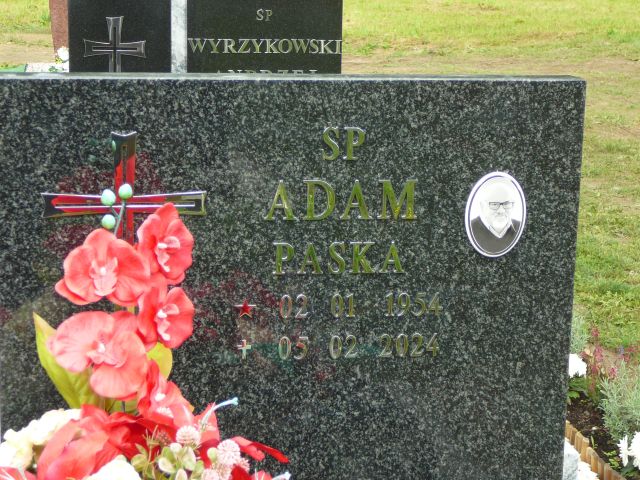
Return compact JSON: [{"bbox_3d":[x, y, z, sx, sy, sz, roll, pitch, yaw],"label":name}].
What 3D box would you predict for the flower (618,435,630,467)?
[{"bbox_3d":[0.663,0.458,3.100,0.030,0.070,0.068,-3,13,-17],"label":"flower"}]

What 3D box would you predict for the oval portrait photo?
[{"bbox_3d":[0.247,-0.036,2.000,0.088,0.123,0.010,-1,13,-7],"label":"oval portrait photo"}]

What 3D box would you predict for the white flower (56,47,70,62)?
[{"bbox_3d":[-1.436,-1.042,8.000,0.085,0.090,0.070,0,13,-3],"label":"white flower"}]

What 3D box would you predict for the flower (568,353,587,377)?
[{"bbox_3d":[0.669,0.328,3.750,0.072,0.065,0.055,1,13,0],"label":"flower"}]

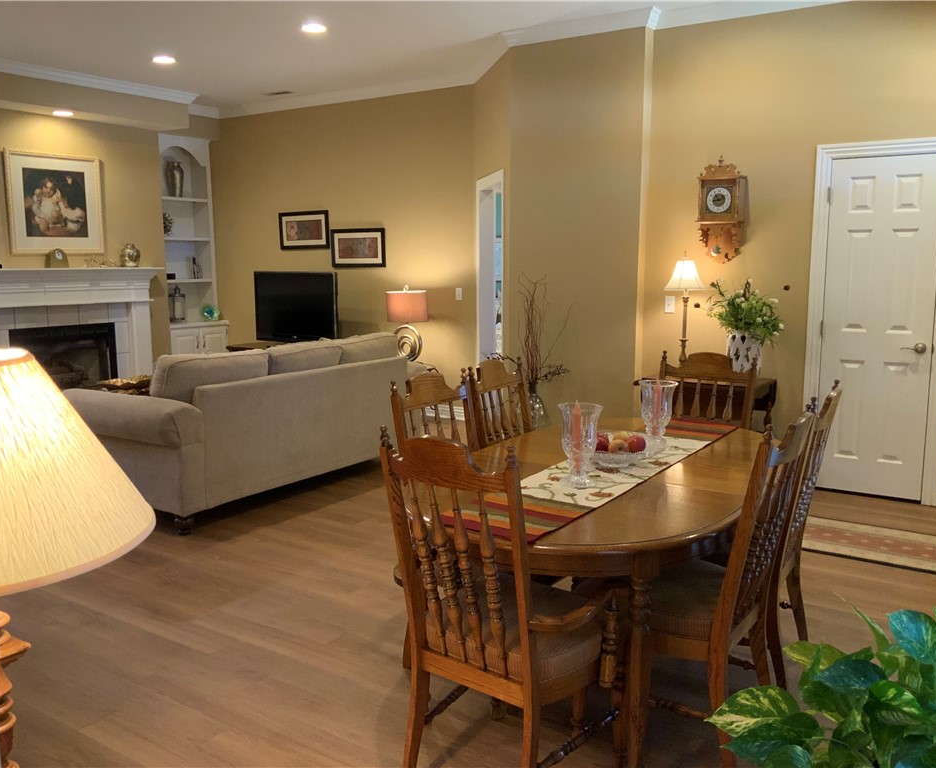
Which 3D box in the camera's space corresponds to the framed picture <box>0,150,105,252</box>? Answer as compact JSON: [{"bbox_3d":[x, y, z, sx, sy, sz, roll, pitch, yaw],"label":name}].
[{"bbox_3d":[-3.643,-1.588,7.618,0.040,0.870,0.870,5,10,33],"label":"framed picture"}]

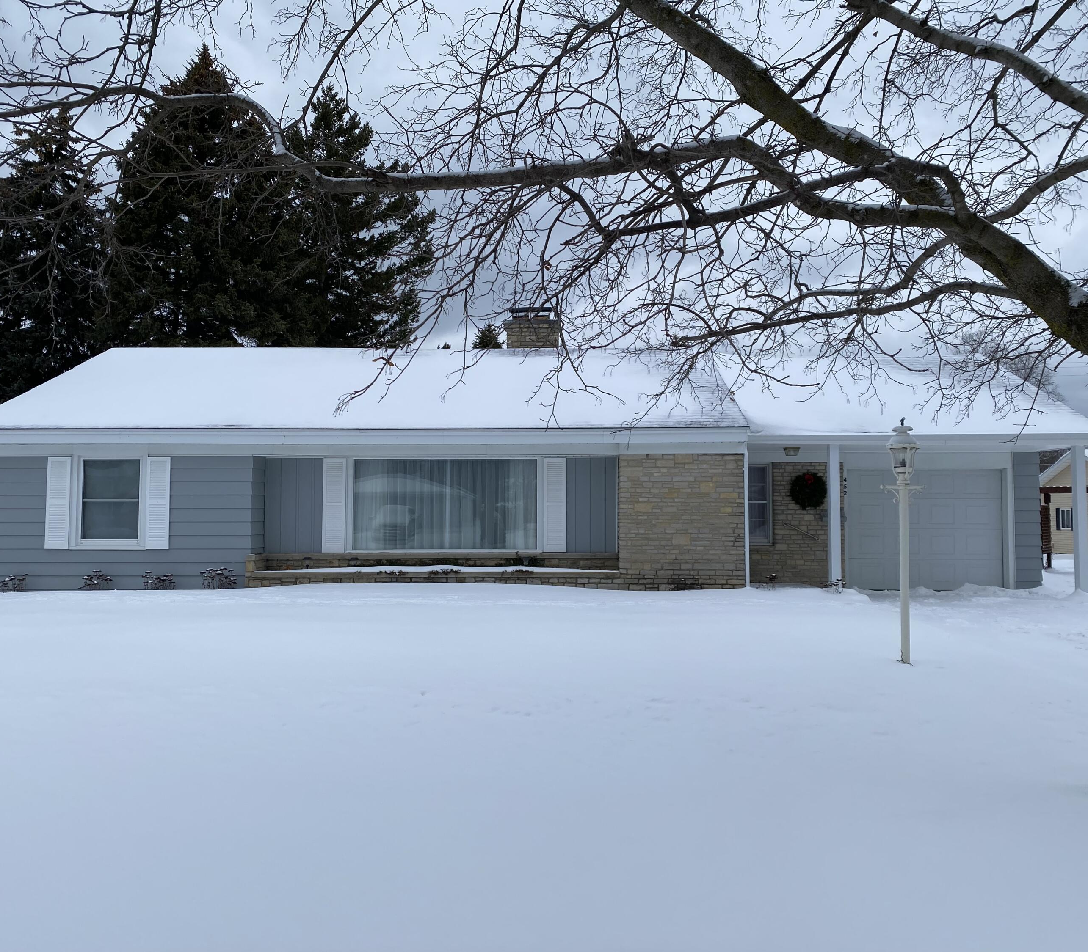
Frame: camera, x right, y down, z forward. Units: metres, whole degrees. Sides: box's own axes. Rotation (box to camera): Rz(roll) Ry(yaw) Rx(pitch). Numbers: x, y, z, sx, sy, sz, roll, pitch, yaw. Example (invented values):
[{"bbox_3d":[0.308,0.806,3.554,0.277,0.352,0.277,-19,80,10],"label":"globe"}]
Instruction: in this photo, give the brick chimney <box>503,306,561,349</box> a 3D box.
[{"bbox_3d":[-0.249,-2.982,19.947,1.200,1.123,0.800,0,-3,1],"label":"brick chimney"}]

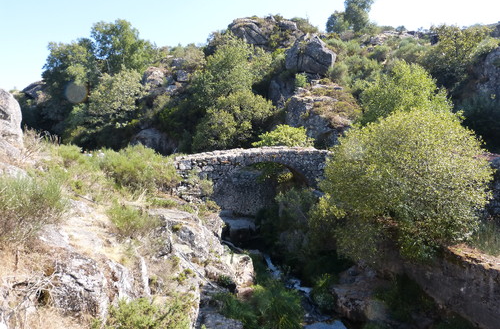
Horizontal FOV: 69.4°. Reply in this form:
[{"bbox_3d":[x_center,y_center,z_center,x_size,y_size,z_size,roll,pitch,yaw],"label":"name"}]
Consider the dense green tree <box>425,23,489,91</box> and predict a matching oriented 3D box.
[{"bbox_3d":[21.731,-11.260,38.000,6.860,6.860,6.300,0,8,0],"label":"dense green tree"}]

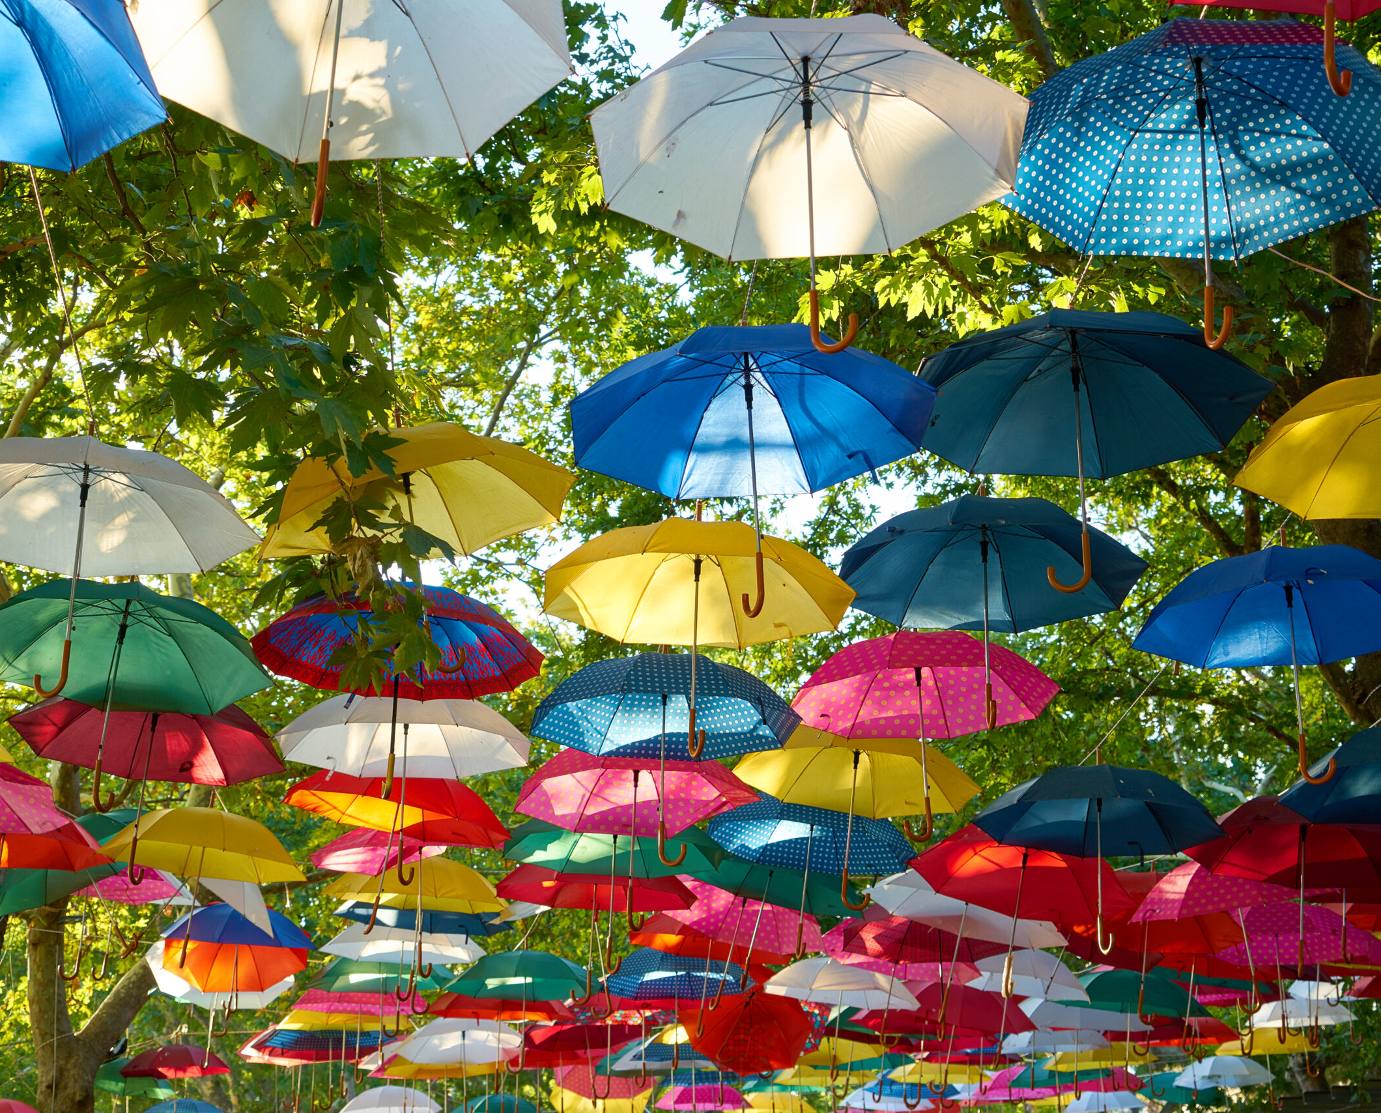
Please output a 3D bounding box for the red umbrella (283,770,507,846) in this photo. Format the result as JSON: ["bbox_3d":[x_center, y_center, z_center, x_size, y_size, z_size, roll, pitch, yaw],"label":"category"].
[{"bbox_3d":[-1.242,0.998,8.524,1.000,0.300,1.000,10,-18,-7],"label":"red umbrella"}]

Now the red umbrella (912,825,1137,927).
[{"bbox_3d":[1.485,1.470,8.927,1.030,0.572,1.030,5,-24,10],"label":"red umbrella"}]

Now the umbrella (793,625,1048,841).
[{"bbox_3d":[0.838,0.622,7.184,1.000,0.826,1.000,-2,-20,0],"label":"umbrella"}]

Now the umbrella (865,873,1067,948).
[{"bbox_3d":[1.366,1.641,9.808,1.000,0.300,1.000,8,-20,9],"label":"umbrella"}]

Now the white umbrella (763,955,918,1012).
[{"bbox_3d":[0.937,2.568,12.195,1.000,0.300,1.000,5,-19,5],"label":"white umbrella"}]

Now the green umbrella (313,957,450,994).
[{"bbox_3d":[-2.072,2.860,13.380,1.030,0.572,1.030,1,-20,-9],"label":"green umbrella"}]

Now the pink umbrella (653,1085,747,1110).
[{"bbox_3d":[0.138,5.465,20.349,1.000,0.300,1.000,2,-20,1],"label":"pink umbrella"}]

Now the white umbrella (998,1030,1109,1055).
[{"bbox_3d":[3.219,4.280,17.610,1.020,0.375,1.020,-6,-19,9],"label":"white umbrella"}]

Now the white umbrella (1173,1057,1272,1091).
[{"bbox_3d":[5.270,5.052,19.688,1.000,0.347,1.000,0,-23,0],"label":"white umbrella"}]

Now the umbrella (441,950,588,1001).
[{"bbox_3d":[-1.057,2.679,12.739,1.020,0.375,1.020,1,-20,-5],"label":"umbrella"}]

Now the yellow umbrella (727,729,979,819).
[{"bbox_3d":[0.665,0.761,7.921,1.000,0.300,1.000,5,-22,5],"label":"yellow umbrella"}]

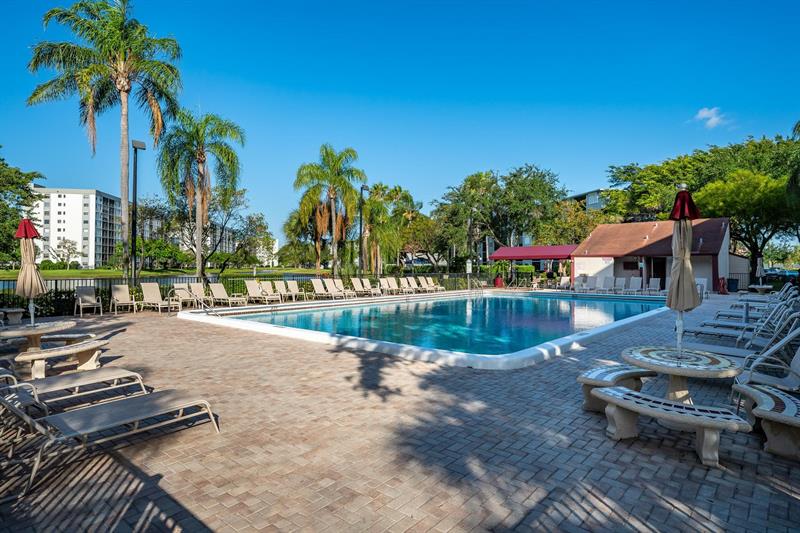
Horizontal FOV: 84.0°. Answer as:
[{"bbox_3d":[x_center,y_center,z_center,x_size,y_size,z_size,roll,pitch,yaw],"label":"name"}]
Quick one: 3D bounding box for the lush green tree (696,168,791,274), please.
[{"bbox_3d":[26.200,-2.700,34.000,8.200,8.800,8.200,0,0,37],"label":"lush green tree"}]

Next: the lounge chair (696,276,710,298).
[{"bbox_3d":[16.500,1.190,24.400,0.660,0.980,1.500,0,0,41],"label":"lounge chair"}]

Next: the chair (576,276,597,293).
[{"bbox_3d":[11.921,1.155,28.400,0.680,0.970,1.400,0,0,38],"label":"chair"}]

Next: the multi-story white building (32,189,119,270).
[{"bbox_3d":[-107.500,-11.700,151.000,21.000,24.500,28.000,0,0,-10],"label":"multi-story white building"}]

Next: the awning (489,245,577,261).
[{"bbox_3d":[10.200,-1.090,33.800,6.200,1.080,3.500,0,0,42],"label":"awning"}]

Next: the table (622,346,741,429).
[{"bbox_3d":[2.825,1.267,4.490,1.030,0.720,1.030,0,0,0],"label":"table"}]

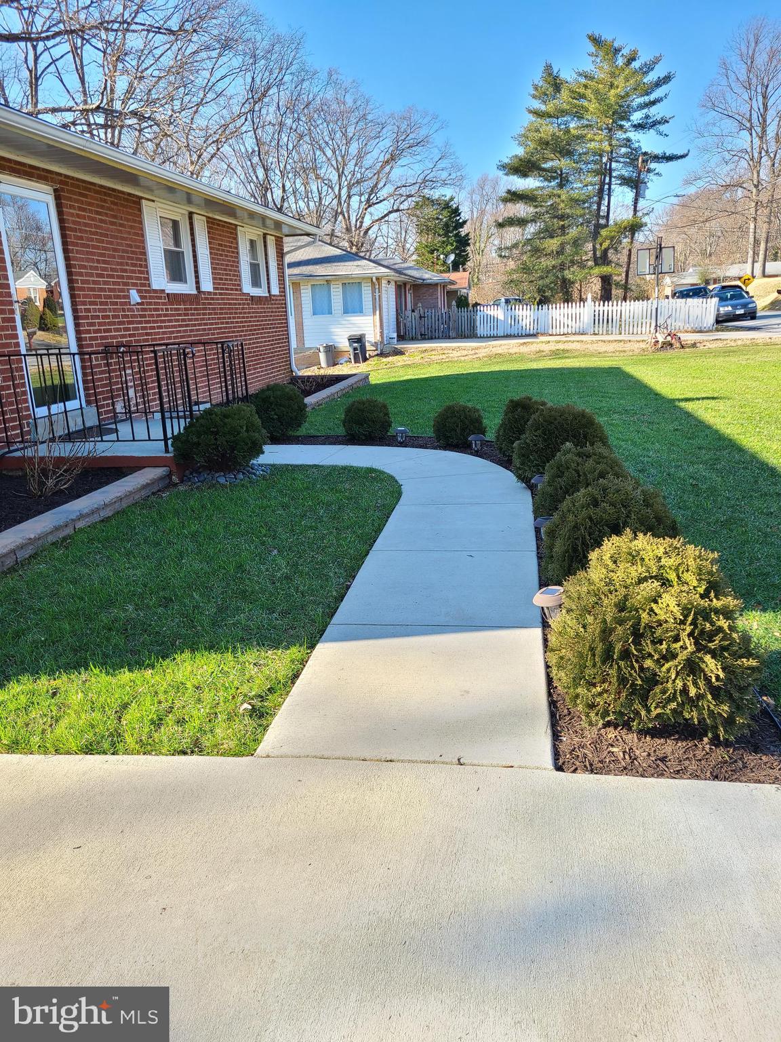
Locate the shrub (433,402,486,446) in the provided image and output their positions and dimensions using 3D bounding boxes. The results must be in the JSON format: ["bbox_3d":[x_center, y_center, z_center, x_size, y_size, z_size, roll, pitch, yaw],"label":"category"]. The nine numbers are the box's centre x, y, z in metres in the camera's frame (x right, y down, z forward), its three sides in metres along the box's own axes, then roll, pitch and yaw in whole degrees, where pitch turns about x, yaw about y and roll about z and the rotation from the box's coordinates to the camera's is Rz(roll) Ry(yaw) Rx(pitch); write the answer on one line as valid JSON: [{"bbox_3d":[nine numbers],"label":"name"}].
[{"bbox_3d":[0.670,-0.957,7.660,0.530,0.420,0.530,0,15,9],"label":"shrub"}]

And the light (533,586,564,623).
[{"bbox_3d":[0.668,0.371,3.255,0.147,0.180,0.147,0,15,9],"label":"light"}]

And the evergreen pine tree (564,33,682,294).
[{"bbox_3d":[12.750,-18.300,43.400,6.500,14.600,6.400,0,15,9],"label":"evergreen pine tree"}]

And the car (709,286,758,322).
[{"bbox_3d":[16.300,-10.380,37.800,1.750,1.460,4.600,0,15,10],"label":"car"}]

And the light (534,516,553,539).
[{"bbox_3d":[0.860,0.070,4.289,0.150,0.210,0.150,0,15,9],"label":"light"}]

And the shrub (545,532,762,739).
[{"bbox_3d":[0.822,0.352,2.490,0.635,0.615,0.635,0,15,9],"label":"shrub"}]

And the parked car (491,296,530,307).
[{"bbox_3d":[7.906,-14.151,52.194,4.600,1.500,1.800,0,15,9],"label":"parked car"}]

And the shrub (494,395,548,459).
[{"bbox_3d":[1.190,-0.830,6.820,0.580,0.530,0.580,0,15,9],"label":"shrub"}]

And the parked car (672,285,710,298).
[{"bbox_3d":[17.068,-12.510,44.385,1.800,1.500,4.600,0,15,9],"label":"parked car"}]

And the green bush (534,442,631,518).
[{"bbox_3d":[1.240,-0.256,4.915,0.690,0.480,0.690,0,15,9],"label":"green bush"}]

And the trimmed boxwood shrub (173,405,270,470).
[{"bbox_3d":[-1.521,-0.741,6.814,0.820,0.570,0.800,0,15,9],"label":"trimmed boxwood shrub"}]

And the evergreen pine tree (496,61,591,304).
[{"bbox_3d":[8.325,-17.359,42.129,5.300,13.061,5.300,0,15,9],"label":"evergreen pine tree"}]

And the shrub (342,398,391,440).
[{"bbox_3d":[-0.233,-1.000,7.650,0.475,0.410,0.475,0,15,9],"label":"shrub"}]

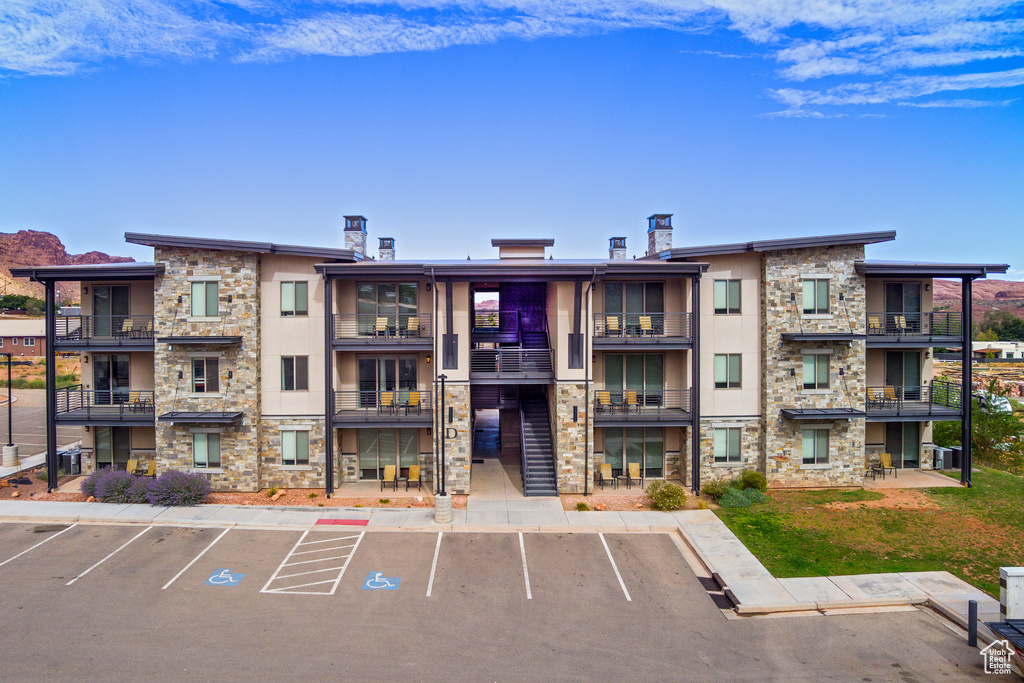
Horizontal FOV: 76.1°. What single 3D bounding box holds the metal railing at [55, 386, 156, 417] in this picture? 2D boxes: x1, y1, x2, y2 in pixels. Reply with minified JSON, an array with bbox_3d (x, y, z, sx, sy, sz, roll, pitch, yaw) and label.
[{"bbox_3d":[-16.838,2.564,27.888,4.025,1.130,1.680,0,2,-1],"label":"metal railing"}]

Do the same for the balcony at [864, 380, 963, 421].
[{"bbox_3d":[17.482,2.632,29.499,4.220,1.500,2.100,0,2,-1],"label":"balcony"}]

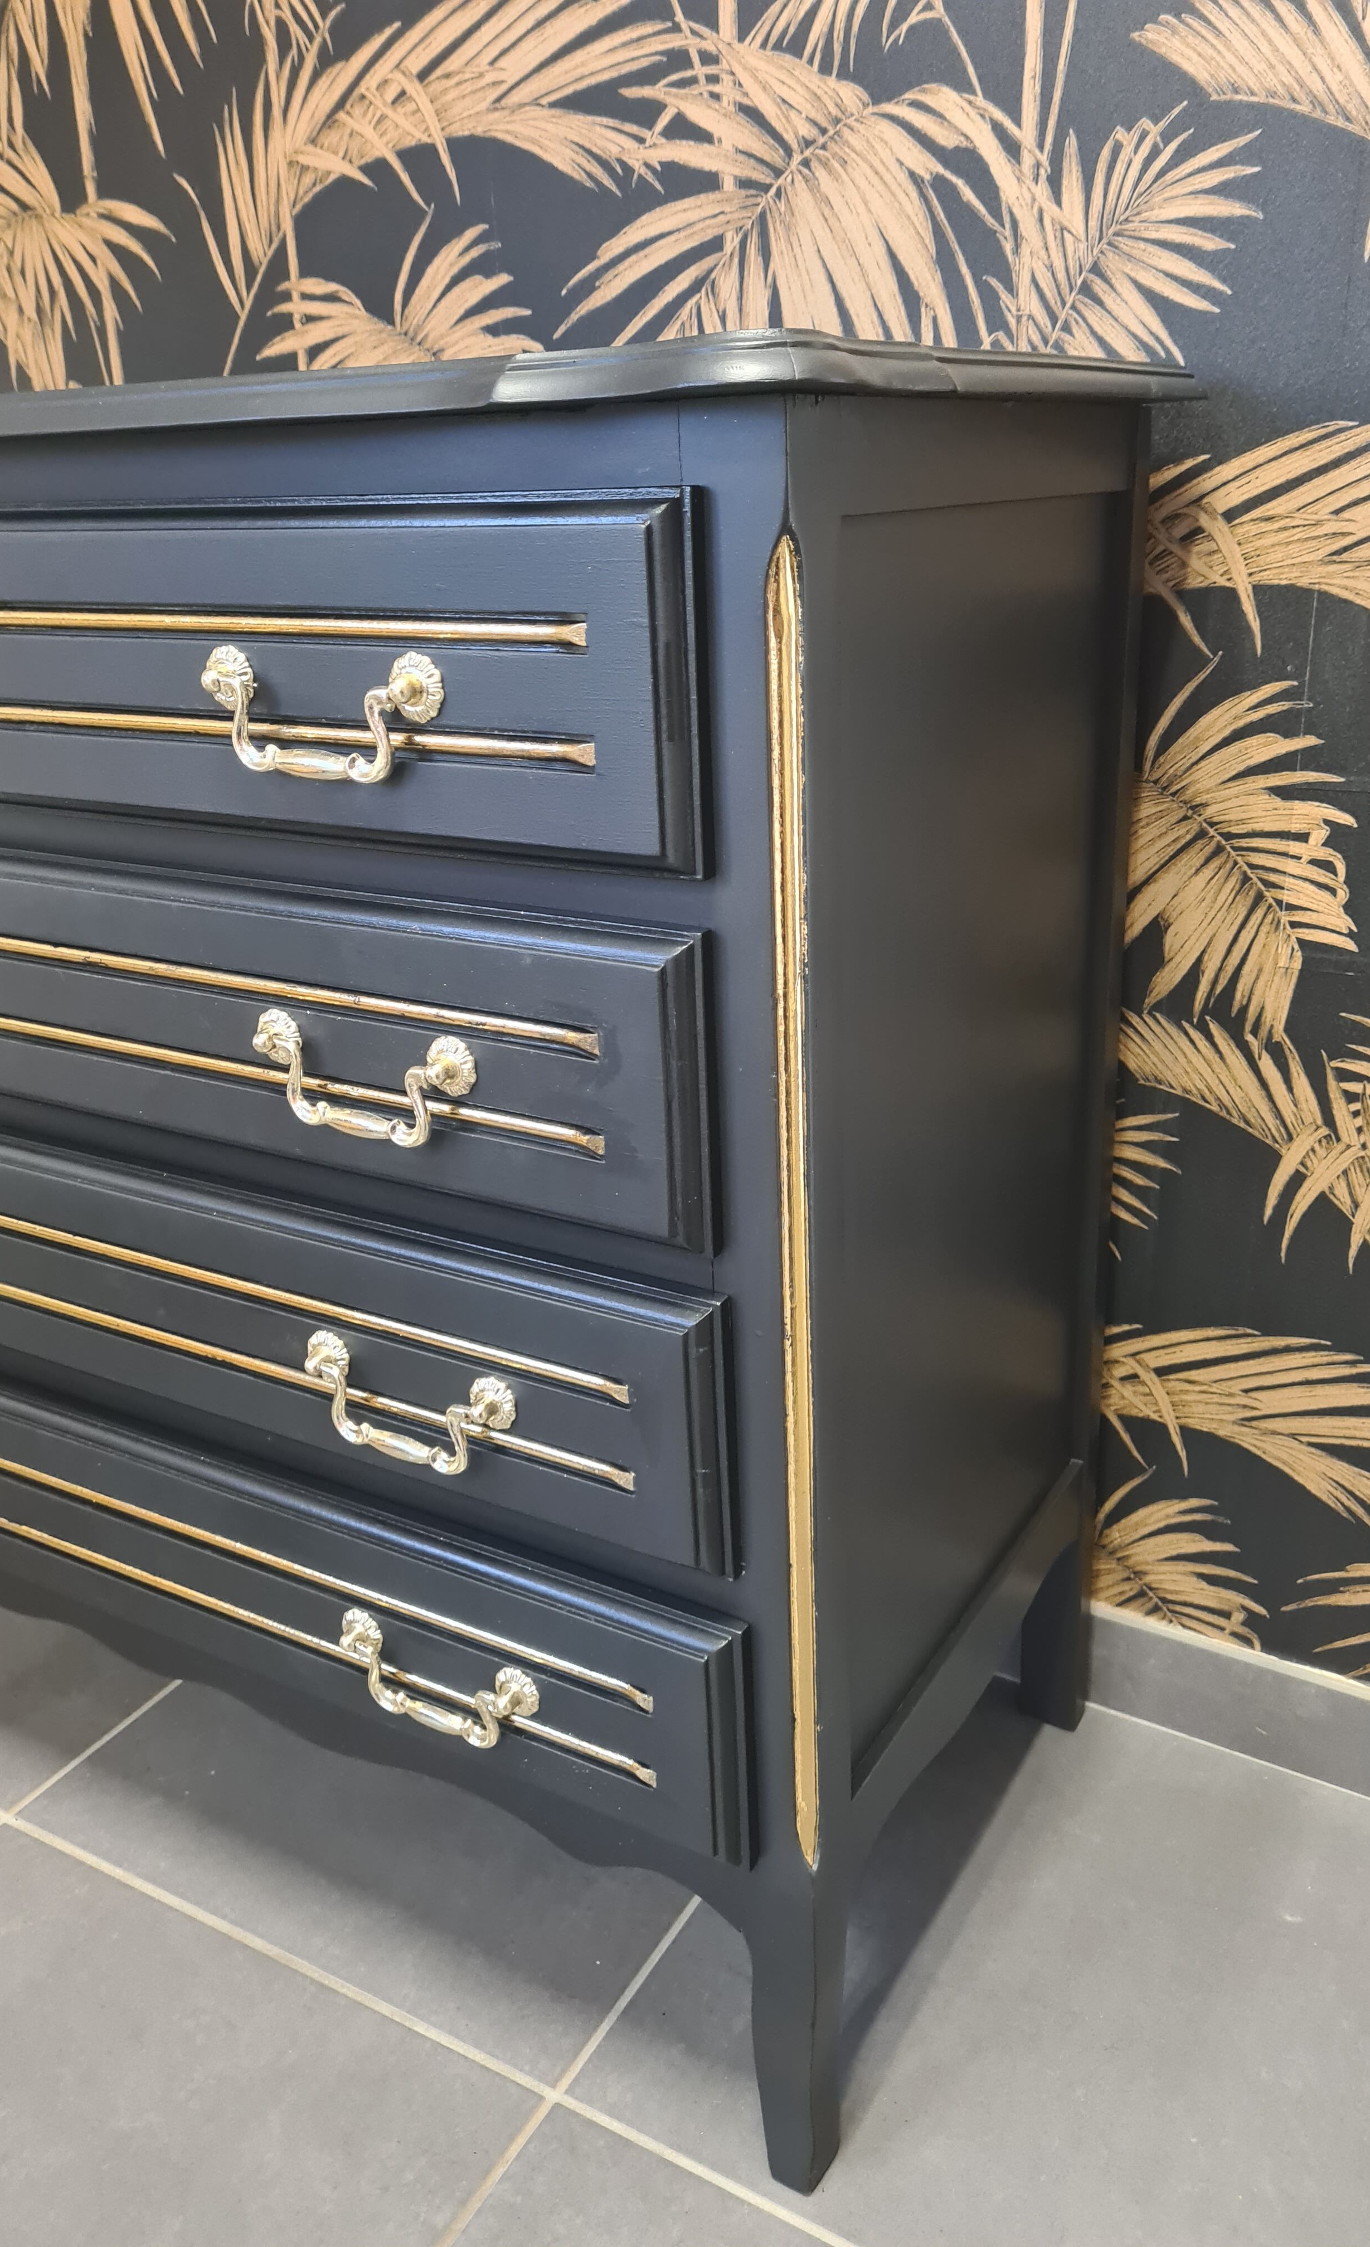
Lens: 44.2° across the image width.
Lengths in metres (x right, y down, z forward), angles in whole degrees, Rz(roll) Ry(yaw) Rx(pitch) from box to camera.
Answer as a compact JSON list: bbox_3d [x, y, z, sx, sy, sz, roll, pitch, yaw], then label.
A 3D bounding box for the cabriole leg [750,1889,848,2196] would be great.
[{"bbox_3d":[0.058,0.453,0.863,0.041,0.217,0.038,10,25,29],"label":"cabriole leg"}]

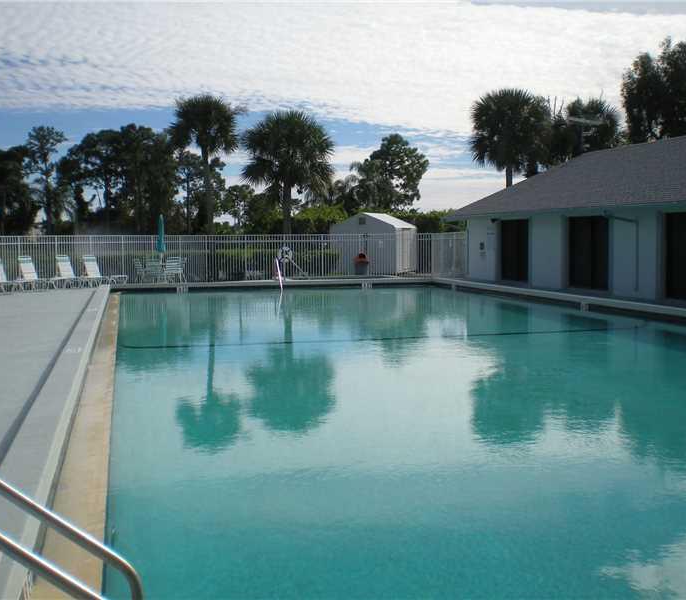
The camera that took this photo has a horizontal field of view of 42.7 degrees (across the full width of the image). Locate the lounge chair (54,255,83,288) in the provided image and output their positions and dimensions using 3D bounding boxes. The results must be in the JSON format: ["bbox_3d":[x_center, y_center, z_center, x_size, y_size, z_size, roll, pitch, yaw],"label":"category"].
[{"bbox_3d":[-9.077,-0.908,29.308,1.650,1.020,0.650,3,5,38],"label":"lounge chair"}]

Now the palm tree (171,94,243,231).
[{"bbox_3d":[-5.593,-4.699,36.449,2.949,7.470,2.949,0,4,0],"label":"palm tree"}]

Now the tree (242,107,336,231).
[{"bbox_3d":[-2.318,-4.516,37.367,3.860,6.919,3.860,0,4,0],"label":"tree"}]

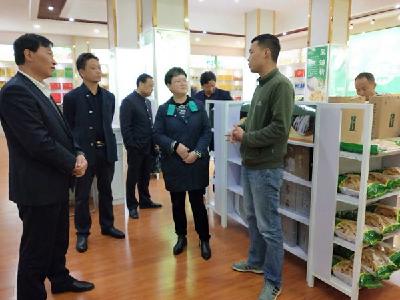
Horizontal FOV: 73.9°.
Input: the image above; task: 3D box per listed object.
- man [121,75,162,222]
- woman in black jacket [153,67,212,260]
[{"bbox_3d":[-0.705,-0.067,3.269,0.400,1.680,0.480,4,8,28],"label":"man"},{"bbox_3d":[-0.155,0.105,2.303,0.490,1.590,0.360,-1,8,-9],"label":"woman in black jacket"}]

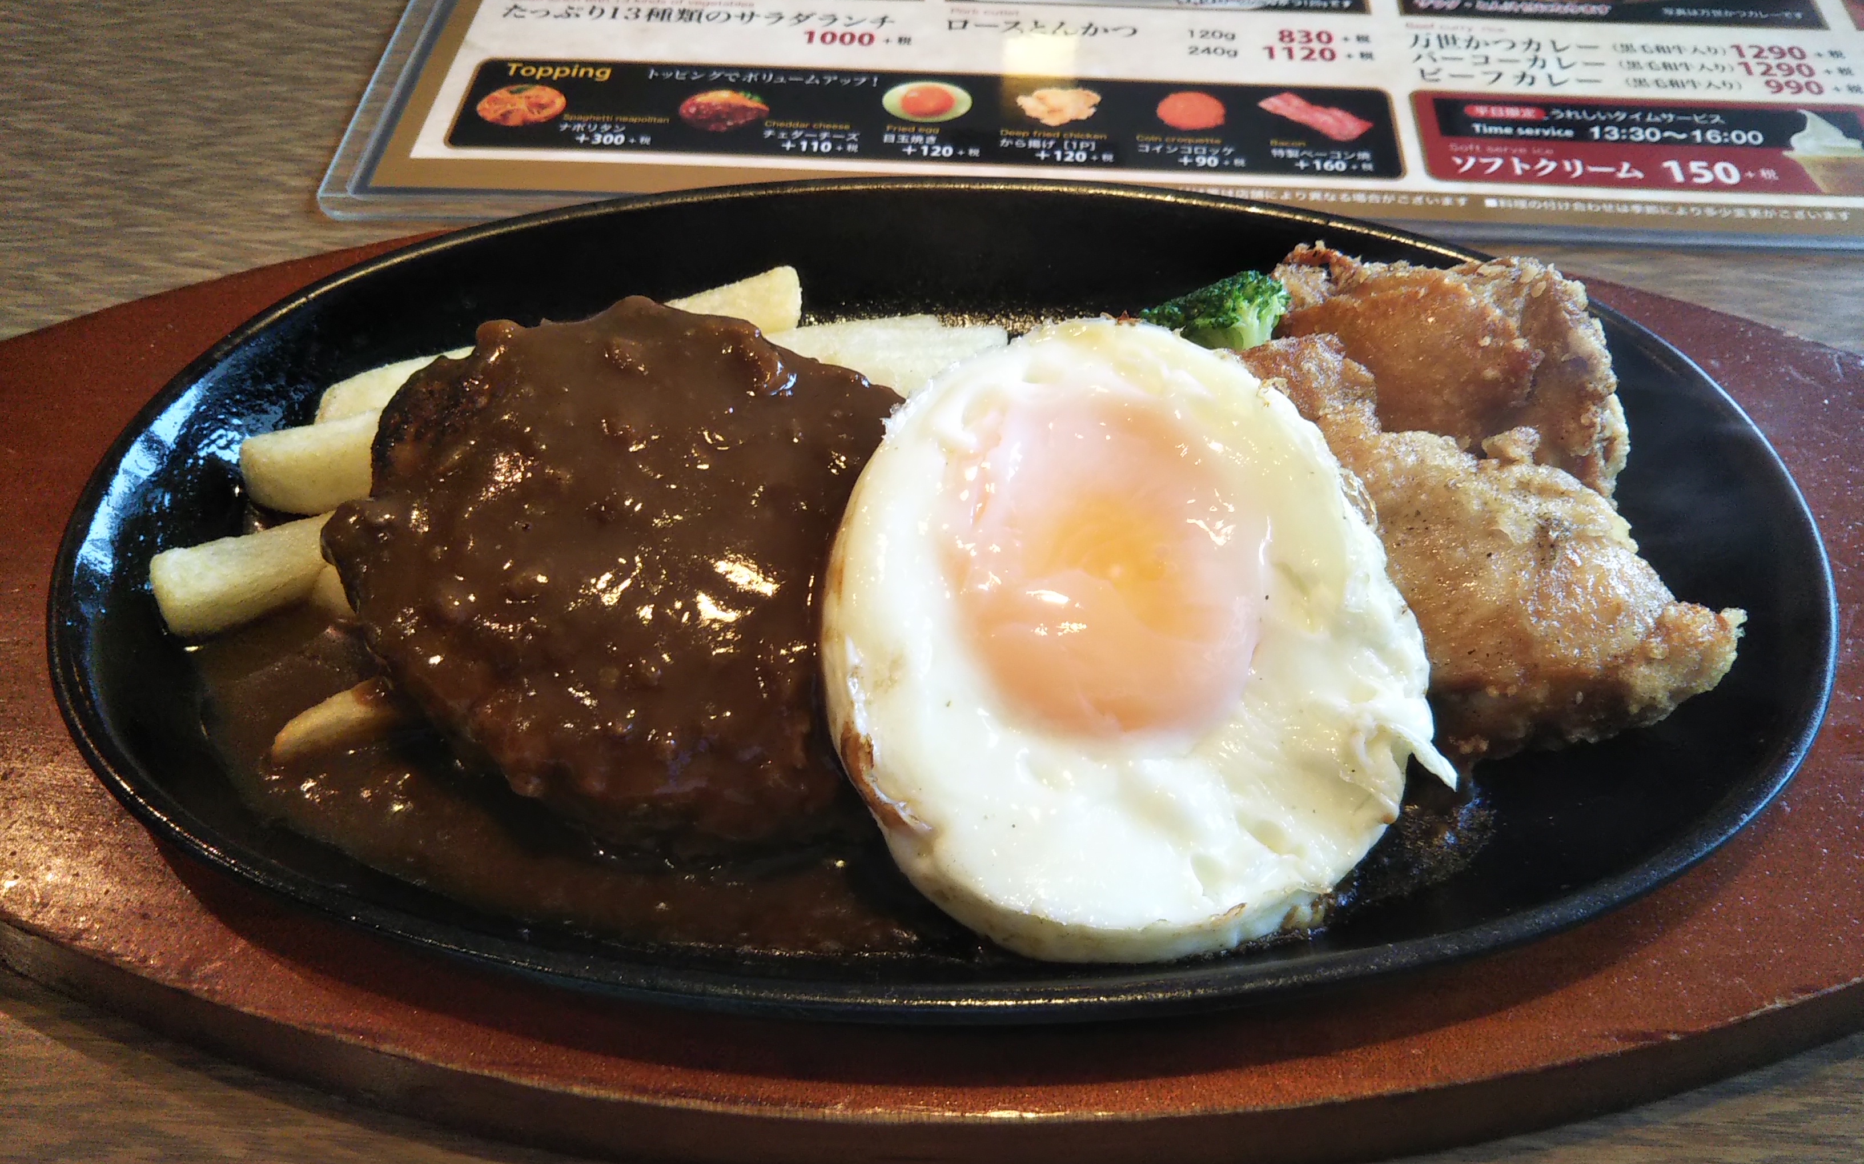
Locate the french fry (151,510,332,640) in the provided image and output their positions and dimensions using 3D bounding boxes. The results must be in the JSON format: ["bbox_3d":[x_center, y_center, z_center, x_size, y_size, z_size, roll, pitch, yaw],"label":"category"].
[{"bbox_3d":[-0.093,-0.004,0.249,0.050,0.009,0.011,-15,52,-11],"label":"french fry"}]

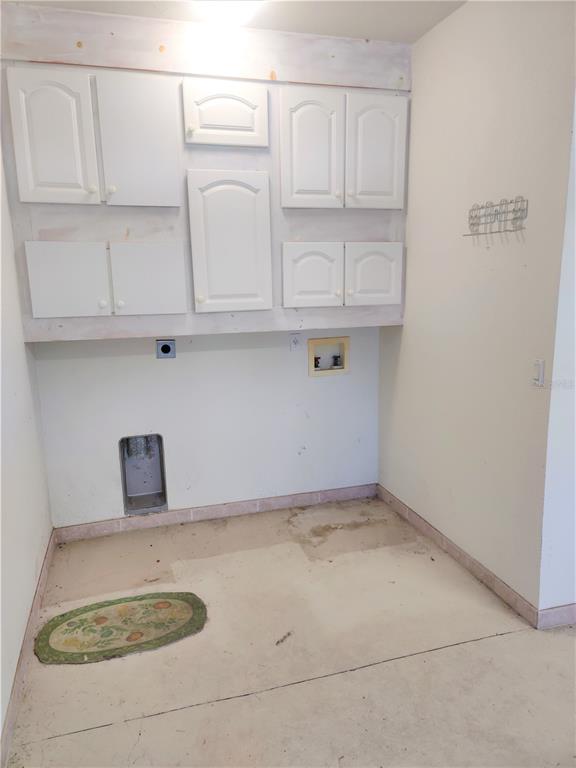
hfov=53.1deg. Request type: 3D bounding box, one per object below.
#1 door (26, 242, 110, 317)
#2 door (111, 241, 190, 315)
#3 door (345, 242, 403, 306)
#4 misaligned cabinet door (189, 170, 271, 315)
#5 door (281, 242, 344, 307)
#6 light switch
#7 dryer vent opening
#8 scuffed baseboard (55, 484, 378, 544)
[{"bbox_3d":[-1.053,-0.503,2.789,0.362,0.356,0.025,-4,11,-16],"label":"door"},{"bbox_3d":[-0.692,-0.525,2.894,0.361,0.354,0.025,-4,11,-16],"label":"door"},{"bbox_3d":[0.478,-0.615,3.233,0.345,0.344,0.025,-4,11,-16],"label":"door"},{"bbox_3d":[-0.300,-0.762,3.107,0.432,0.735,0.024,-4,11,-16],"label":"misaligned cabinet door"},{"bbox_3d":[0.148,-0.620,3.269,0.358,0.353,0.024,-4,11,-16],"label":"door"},{"bbox_3d":[1.045,-0.044,2.398,0.013,0.115,0.072,-4,11,-16],"label":"light switch"},{"bbox_3d":[-0.897,0.546,3.579,0.260,0.484,0.110,-4,11,-16],"label":"dryer vent opening"},{"bbox_3d":[-0.377,0.827,3.723,2.100,0.105,0.014,-4,11,-16],"label":"scuffed baseboard"}]

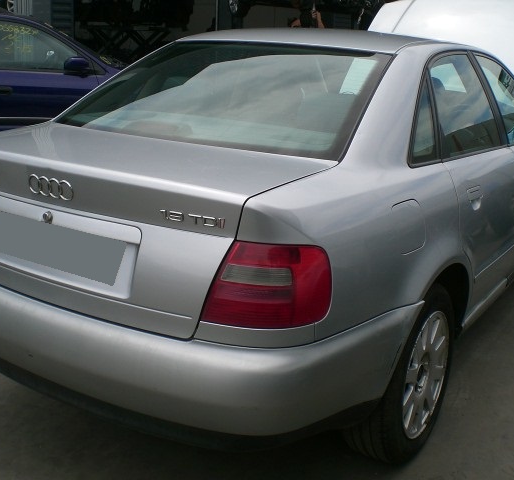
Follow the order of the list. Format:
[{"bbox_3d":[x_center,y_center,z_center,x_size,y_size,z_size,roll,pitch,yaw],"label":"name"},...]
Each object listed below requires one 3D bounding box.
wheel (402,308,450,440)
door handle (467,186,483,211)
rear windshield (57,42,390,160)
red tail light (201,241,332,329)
[{"bbox_3d":[0.539,0.462,2.521,0.165,0.447,0.447,12,19,31],"label":"wheel"},{"bbox_3d":[0.783,-0.148,2.516,0.050,0.090,0.195,12,19,31],"label":"door handle"},{"bbox_3d":[-0.111,-0.562,2.554,1.220,0.100,0.760,12,45,31],"label":"rear windshield"},{"bbox_3d":[0.029,0.104,1.721,0.305,0.235,0.180,12,19,31],"label":"red tail light"}]

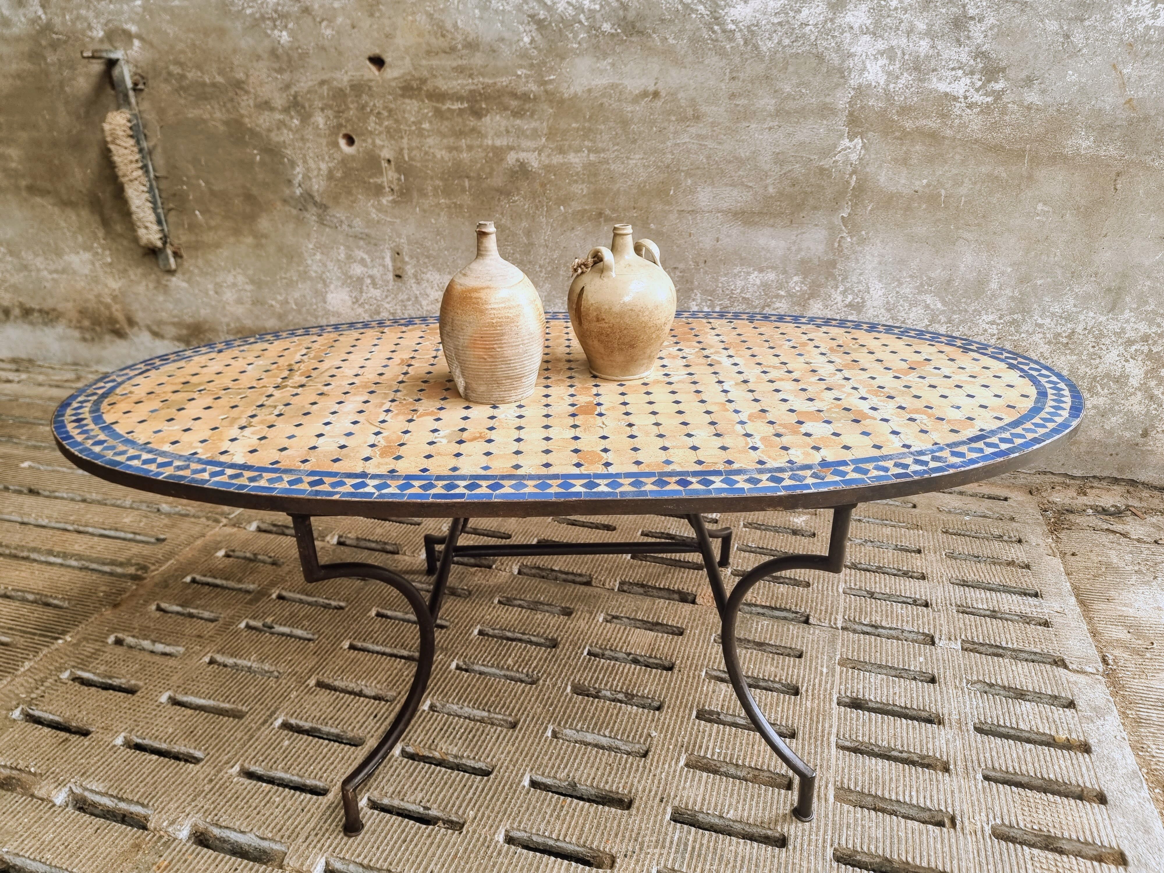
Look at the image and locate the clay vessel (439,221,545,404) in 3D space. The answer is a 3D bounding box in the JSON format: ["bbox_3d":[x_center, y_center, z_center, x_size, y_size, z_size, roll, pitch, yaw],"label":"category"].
[{"bbox_3d":[-0.167,-0.238,1.516,0.200,0.320,0.200,-1,25,0],"label":"clay vessel"}]

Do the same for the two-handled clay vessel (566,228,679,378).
[{"bbox_3d":[0.081,-0.272,1.611,0.216,0.292,0.216,-1,25,0],"label":"two-handled clay vessel"}]

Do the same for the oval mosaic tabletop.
[{"bbox_3d":[-0.023,-0.106,1.629,2.000,0.020,1.000,-1,25,0],"label":"oval mosaic tabletop"}]

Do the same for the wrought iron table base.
[{"bbox_3d":[-0.014,0.238,1.788,0.900,0.719,0.894,-1,25,0],"label":"wrought iron table base"}]

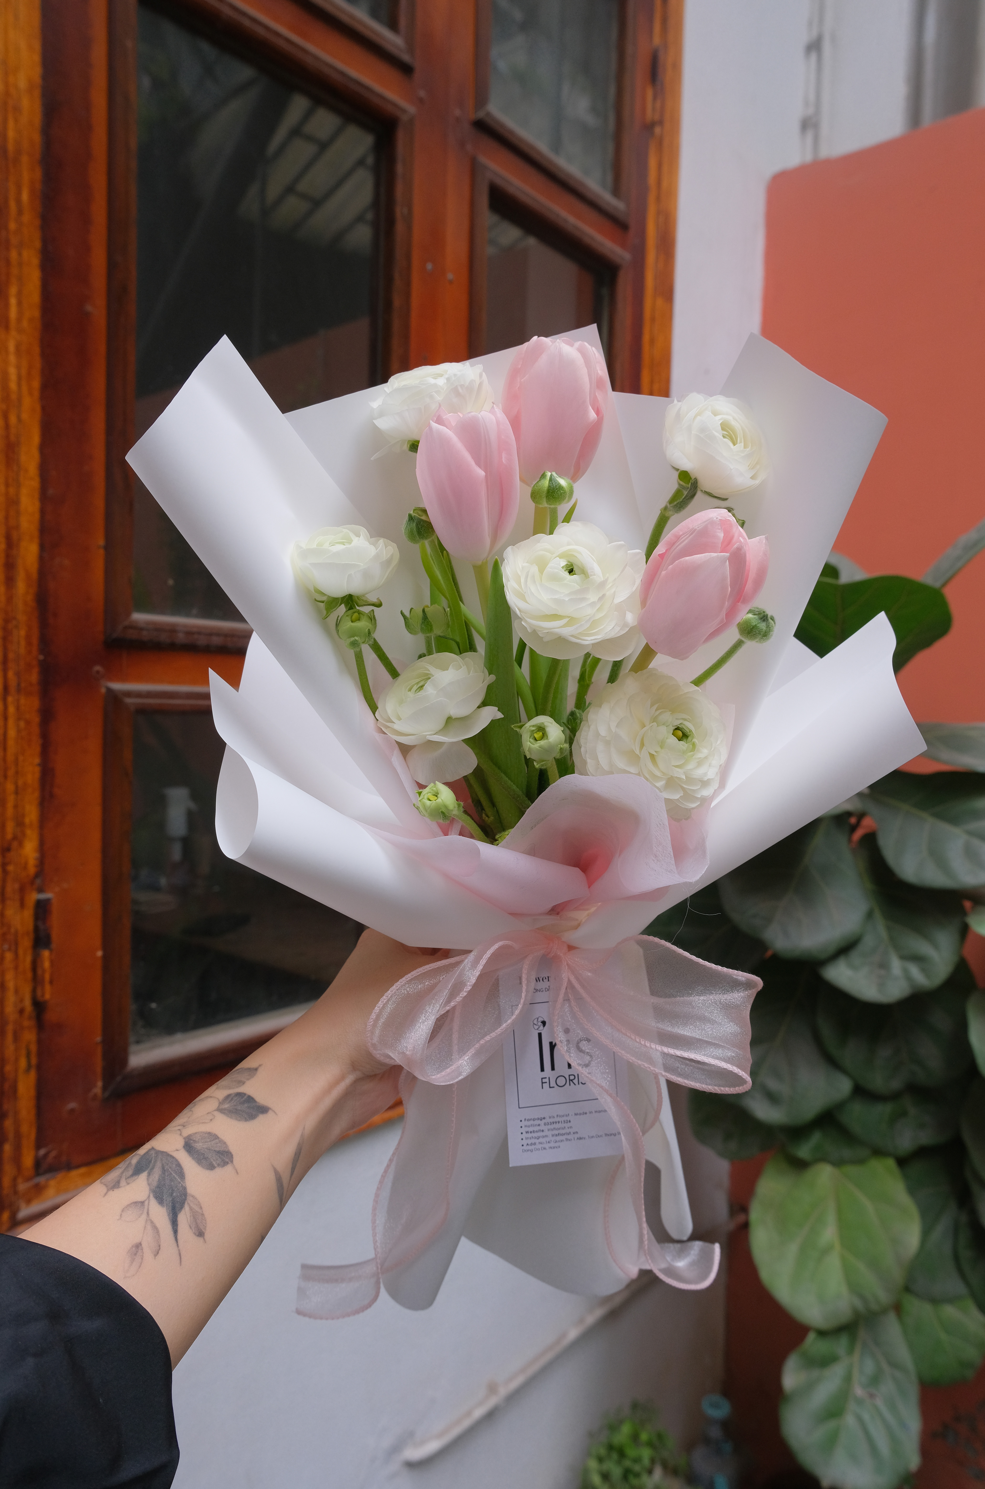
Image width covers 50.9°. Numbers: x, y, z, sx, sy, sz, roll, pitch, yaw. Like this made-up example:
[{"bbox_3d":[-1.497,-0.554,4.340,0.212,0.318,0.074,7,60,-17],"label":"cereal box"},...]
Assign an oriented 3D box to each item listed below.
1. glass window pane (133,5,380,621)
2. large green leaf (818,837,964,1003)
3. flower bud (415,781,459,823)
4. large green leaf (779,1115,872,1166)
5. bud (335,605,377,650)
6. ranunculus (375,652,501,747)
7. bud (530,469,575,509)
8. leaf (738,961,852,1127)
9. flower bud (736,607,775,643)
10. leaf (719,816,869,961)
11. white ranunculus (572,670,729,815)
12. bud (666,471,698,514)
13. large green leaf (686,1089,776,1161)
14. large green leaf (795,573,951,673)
[{"bbox_3d":[-0.248,-0.427,1.130,0.015,0.589,0.307,4,4,42],"label":"glass window pane"},{"bbox_3d":[0.470,0.207,1.220,0.175,0.215,0.060,-8,-28,-4],"label":"large green leaf"},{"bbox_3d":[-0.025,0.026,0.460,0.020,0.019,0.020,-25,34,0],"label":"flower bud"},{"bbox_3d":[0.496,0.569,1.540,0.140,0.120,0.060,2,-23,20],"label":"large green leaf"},{"bbox_3d":[-0.065,-0.057,0.495,0.020,0.020,0.020,0,35,0],"label":"bud"},{"bbox_3d":[-0.025,-0.019,0.465,0.056,0.036,0.052,-11,34,0],"label":"ranunculus"},{"bbox_3d":[0.029,-0.122,0.495,0.021,0.018,0.021,2,0,0],"label":"bud"},{"bbox_3d":[0.423,0.424,1.480,0.205,0.240,0.070,2,-23,20],"label":"leaf"},{"bbox_3d":[0.124,-0.056,0.485,0.018,0.018,0.018,36,18,0],"label":"flower bud"},{"bbox_3d":[0.350,0.160,1.200,0.175,0.215,0.060,20,-26,8],"label":"leaf"},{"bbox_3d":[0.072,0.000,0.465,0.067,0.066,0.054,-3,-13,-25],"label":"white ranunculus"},{"bbox_3d":[0.092,-0.122,0.500,0.014,0.021,0.013,24,3,0],"label":"bud"},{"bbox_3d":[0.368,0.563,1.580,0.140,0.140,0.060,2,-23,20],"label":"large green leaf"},{"bbox_3d":[0.532,-0.162,1.450,0.220,0.160,0.120,2,3,17],"label":"large green leaf"}]

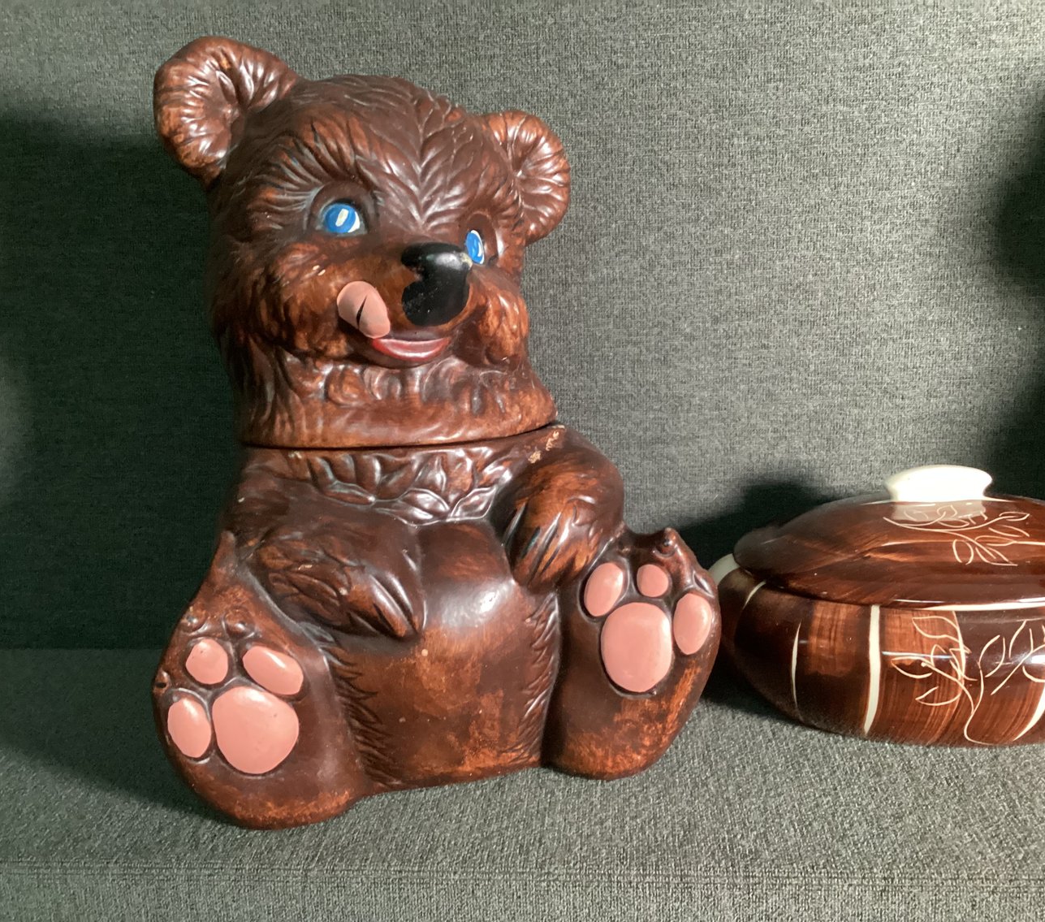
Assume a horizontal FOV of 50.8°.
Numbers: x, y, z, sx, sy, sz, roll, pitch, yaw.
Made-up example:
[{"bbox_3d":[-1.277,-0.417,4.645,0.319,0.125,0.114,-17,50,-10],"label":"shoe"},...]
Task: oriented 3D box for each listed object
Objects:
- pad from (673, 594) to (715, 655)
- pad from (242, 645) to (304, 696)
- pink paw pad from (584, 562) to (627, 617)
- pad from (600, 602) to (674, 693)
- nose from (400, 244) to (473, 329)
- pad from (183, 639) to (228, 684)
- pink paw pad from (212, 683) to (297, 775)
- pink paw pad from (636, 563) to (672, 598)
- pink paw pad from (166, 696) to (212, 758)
[{"bbox_3d":[0.075,0.071,0.481,0.021,0.026,0.010,-13,7,-36],"label":"pad"},{"bbox_3d":[-0.099,0.083,0.439,0.025,0.021,0.010,-5,0,-12],"label":"pad"},{"bbox_3d":[0.035,0.055,0.467,0.018,0.023,0.009,-7,3,-19],"label":"pink paw pad"},{"bbox_3d":[0.049,0.079,0.469,0.035,0.039,0.011,-9,3,-24],"label":"pad"},{"bbox_3d":[-0.033,-0.068,0.423,0.029,0.032,0.022,0,12,-27],"label":"nose"},{"bbox_3d":[-0.126,0.080,0.441,0.018,0.018,0.009,-3,2,-2],"label":"pad"},{"bbox_3d":[-0.106,0.107,0.437,0.035,0.036,0.011,-4,2,-5],"label":"pink paw pad"},{"bbox_3d":[0.057,0.051,0.475,0.015,0.015,0.008,-9,3,-24],"label":"pink paw pad"},{"bbox_3d":[-0.133,0.106,0.440,0.018,0.025,0.010,0,2,8],"label":"pink paw pad"}]

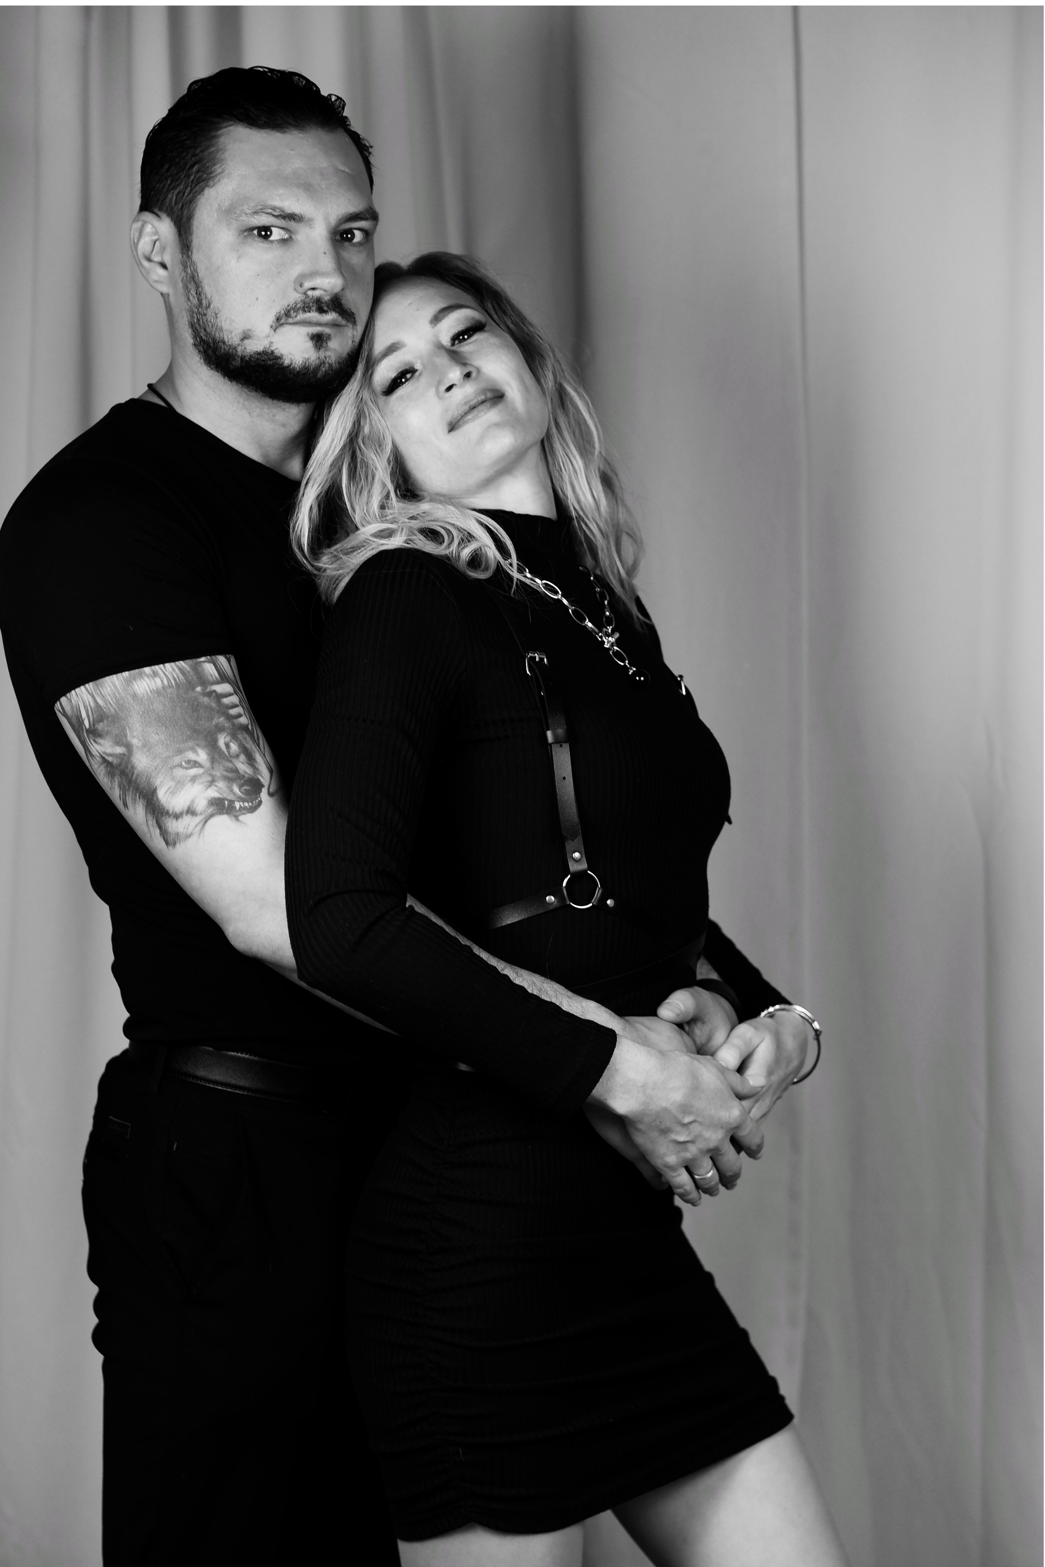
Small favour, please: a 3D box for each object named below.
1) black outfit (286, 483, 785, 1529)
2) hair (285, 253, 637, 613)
[{"bbox_3d":[0.009,0.175,2.640,0.330,0.745,0.410,0,0,34],"label":"black outfit"},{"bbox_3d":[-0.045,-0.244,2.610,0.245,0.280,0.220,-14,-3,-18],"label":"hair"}]

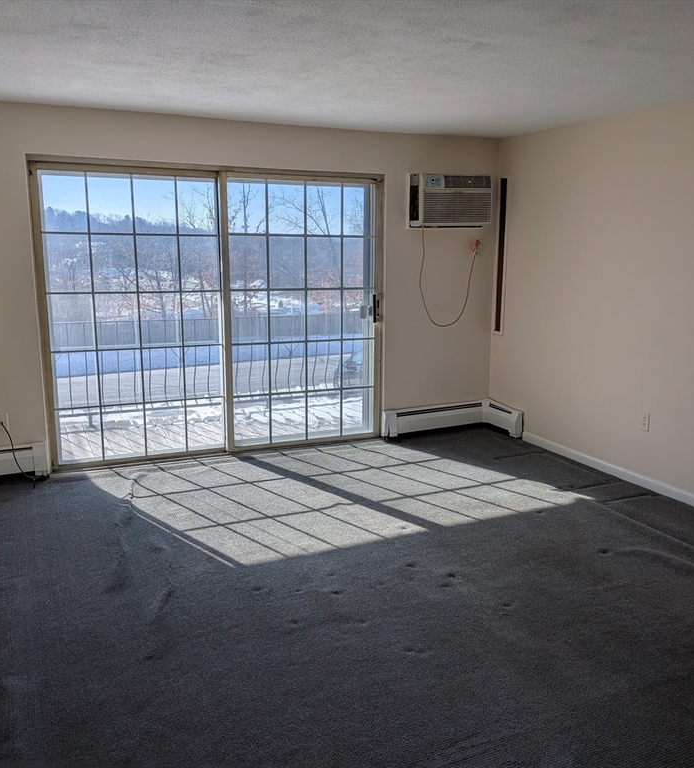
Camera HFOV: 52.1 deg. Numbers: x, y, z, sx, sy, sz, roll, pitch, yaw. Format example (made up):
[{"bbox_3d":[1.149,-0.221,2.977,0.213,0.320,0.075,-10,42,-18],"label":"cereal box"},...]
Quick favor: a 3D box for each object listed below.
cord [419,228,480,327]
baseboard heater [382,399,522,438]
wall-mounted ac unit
[{"bbox_3d":[0.841,-0.847,5.685,0.540,0.780,0.080,-5,12,-25],"label":"cord"},{"bbox_3d":[0.850,0.311,5.709,1.025,0.230,0.460,-5,12,-25],"label":"baseboard heater"},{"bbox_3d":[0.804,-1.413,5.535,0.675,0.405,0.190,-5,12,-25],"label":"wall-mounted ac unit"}]

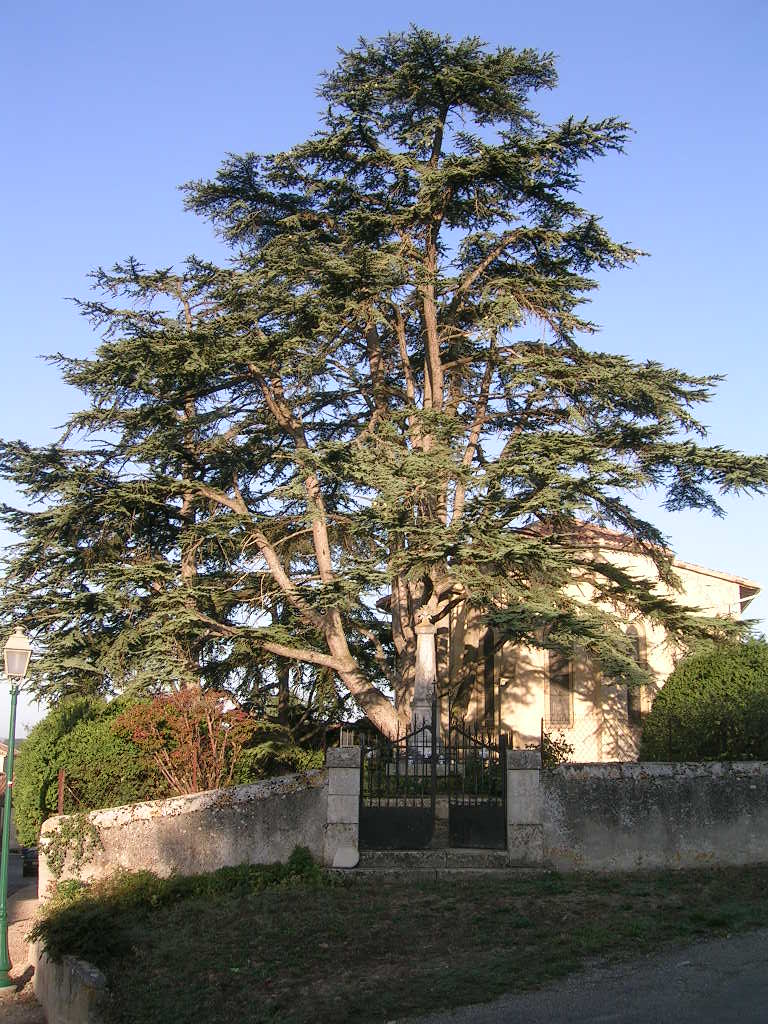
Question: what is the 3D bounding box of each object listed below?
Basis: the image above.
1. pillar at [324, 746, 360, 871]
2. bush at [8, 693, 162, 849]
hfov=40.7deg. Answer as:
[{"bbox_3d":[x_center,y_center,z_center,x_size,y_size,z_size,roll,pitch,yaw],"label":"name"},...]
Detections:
[{"bbox_3d":[-0.572,4.094,14.419,0.500,1.660,0.480,1,-12,-5],"label":"pillar"},{"bbox_3d":[-4.542,4.076,16.402,2.350,2.400,2.300,0,-12,0],"label":"bush"}]

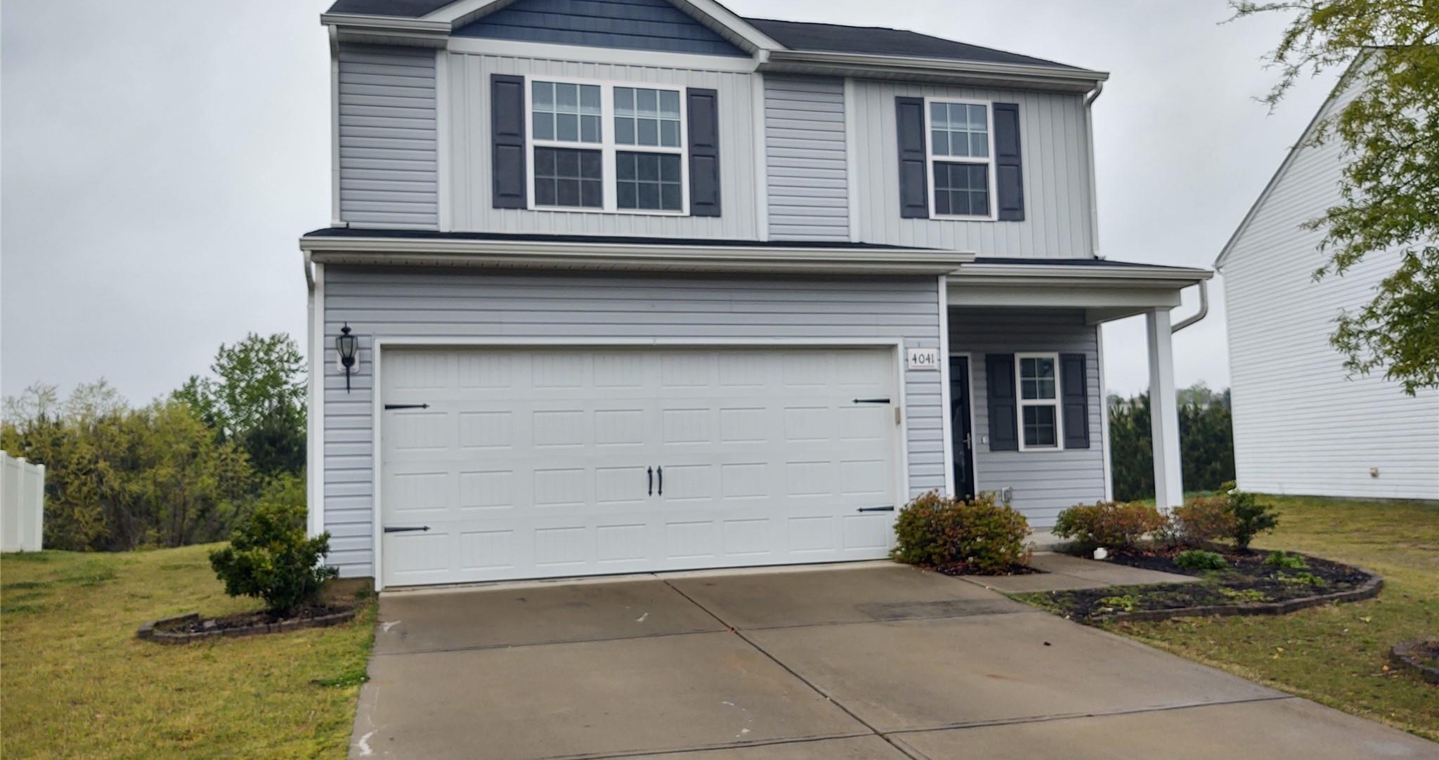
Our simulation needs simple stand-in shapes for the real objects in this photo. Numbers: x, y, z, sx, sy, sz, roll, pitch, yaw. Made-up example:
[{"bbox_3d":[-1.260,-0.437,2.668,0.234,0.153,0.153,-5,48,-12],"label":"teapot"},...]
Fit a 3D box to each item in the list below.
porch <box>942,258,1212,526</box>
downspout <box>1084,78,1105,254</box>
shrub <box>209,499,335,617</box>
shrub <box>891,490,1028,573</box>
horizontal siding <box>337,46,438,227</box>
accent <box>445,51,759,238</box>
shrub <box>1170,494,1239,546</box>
[{"bbox_3d":[3.588,0.101,12.705,3.350,3.420,2.000,-1,-4,-16],"label":"porch"},{"bbox_3d":[4.778,-2.671,14.132,0.120,2.180,0.350,-1,-4,-16],"label":"downspout"},{"bbox_3d":[-3.398,1.352,8.525,0.896,0.864,0.980,-1,-4,-16],"label":"shrub"},{"bbox_3d":[2.246,1.386,10.460,1.270,0.683,1.050,-1,-4,-16],"label":"shrub"},{"bbox_3d":[-3.507,-2.600,11.957,0.990,1.950,0.100,-1,-4,-16],"label":"horizontal siding"},{"bbox_3d":[-1.225,-2.577,12.581,3.560,2.000,0.100,-1,-4,-16],"label":"accent"},{"bbox_3d":[5.098,1.468,11.770,0.726,0.517,0.750,-1,-4,-16],"label":"shrub"}]

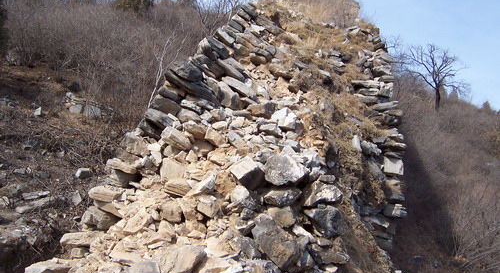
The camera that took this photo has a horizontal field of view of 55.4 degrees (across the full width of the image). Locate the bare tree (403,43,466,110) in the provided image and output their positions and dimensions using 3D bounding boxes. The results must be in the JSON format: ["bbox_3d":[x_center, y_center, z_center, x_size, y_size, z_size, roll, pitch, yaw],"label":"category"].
[{"bbox_3d":[14.707,-4.783,38.000,5.000,5.300,4.800,0,-2,0],"label":"bare tree"}]

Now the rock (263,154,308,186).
[{"bbox_3d":[0.354,0.329,4.750,0.420,0.230,0.300,10,30,0],"label":"rock"}]

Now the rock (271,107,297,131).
[{"bbox_3d":[0.404,-0.205,5.750,0.280,0.220,0.250,6,17,0],"label":"rock"}]

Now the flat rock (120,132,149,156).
[{"bbox_3d":[-1.440,0.085,6.010,0.361,0.228,0.291,6,17,-1],"label":"flat rock"}]

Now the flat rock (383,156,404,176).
[{"bbox_3d":[2.137,0.432,7.100,0.310,0.260,0.300,0,-2,6],"label":"flat rock"}]

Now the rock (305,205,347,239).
[{"bbox_3d":[0.766,0.877,4.876,0.371,0.181,0.286,15,24,-10],"label":"rock"}]

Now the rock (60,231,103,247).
[{"bbox_3d":[-1.432,0.875,4.050,0.360,0.120,0.270,0,6,0],"label":"rock"}]

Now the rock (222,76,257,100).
[{"bbox_3d":[-0.150,-0.699,6.800,0.500,0.130,0.260,32,21,0],"label":"rock"}]

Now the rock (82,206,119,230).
[{"bbox_3d":[-1.819,0.986,5.800,0.430,0.240,0.360,0,-2,0],"label":"rock"}]

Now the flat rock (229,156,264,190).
[{"bbox_3d":[-0.044,0.453,6.000,0.340,0.260,0.300,-34,24,-27],"label":"flat rock"}]

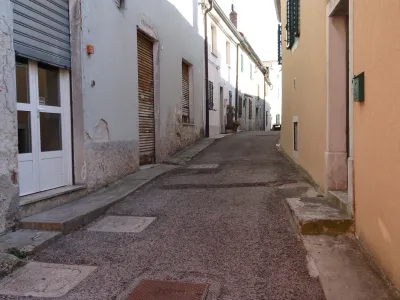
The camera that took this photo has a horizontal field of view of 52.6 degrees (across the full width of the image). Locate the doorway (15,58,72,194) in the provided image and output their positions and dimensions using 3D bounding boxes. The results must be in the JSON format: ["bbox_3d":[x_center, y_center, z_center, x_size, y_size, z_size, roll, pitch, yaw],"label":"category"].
[{"bbox_3d":[-2.083,-0.379,5.298,0.072,1.854,1.442,0,2,12],"label":"doorway"}]

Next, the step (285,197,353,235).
[{"bbox_3d":[1.354,0.764,4.746,0.546,0.180,1.308,-1,2,6],"label":"step"}]

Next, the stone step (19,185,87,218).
[{"bbox_3d":[-1.941,0.642,5.243,0.288,0.206,1.555,0,2,12],"label":"stone step"}]

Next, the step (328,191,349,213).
[{"bbox_3d":[1.758,0.618,4.758,0.278,0.118,0.999,-1,2,6],"label":"step"}]

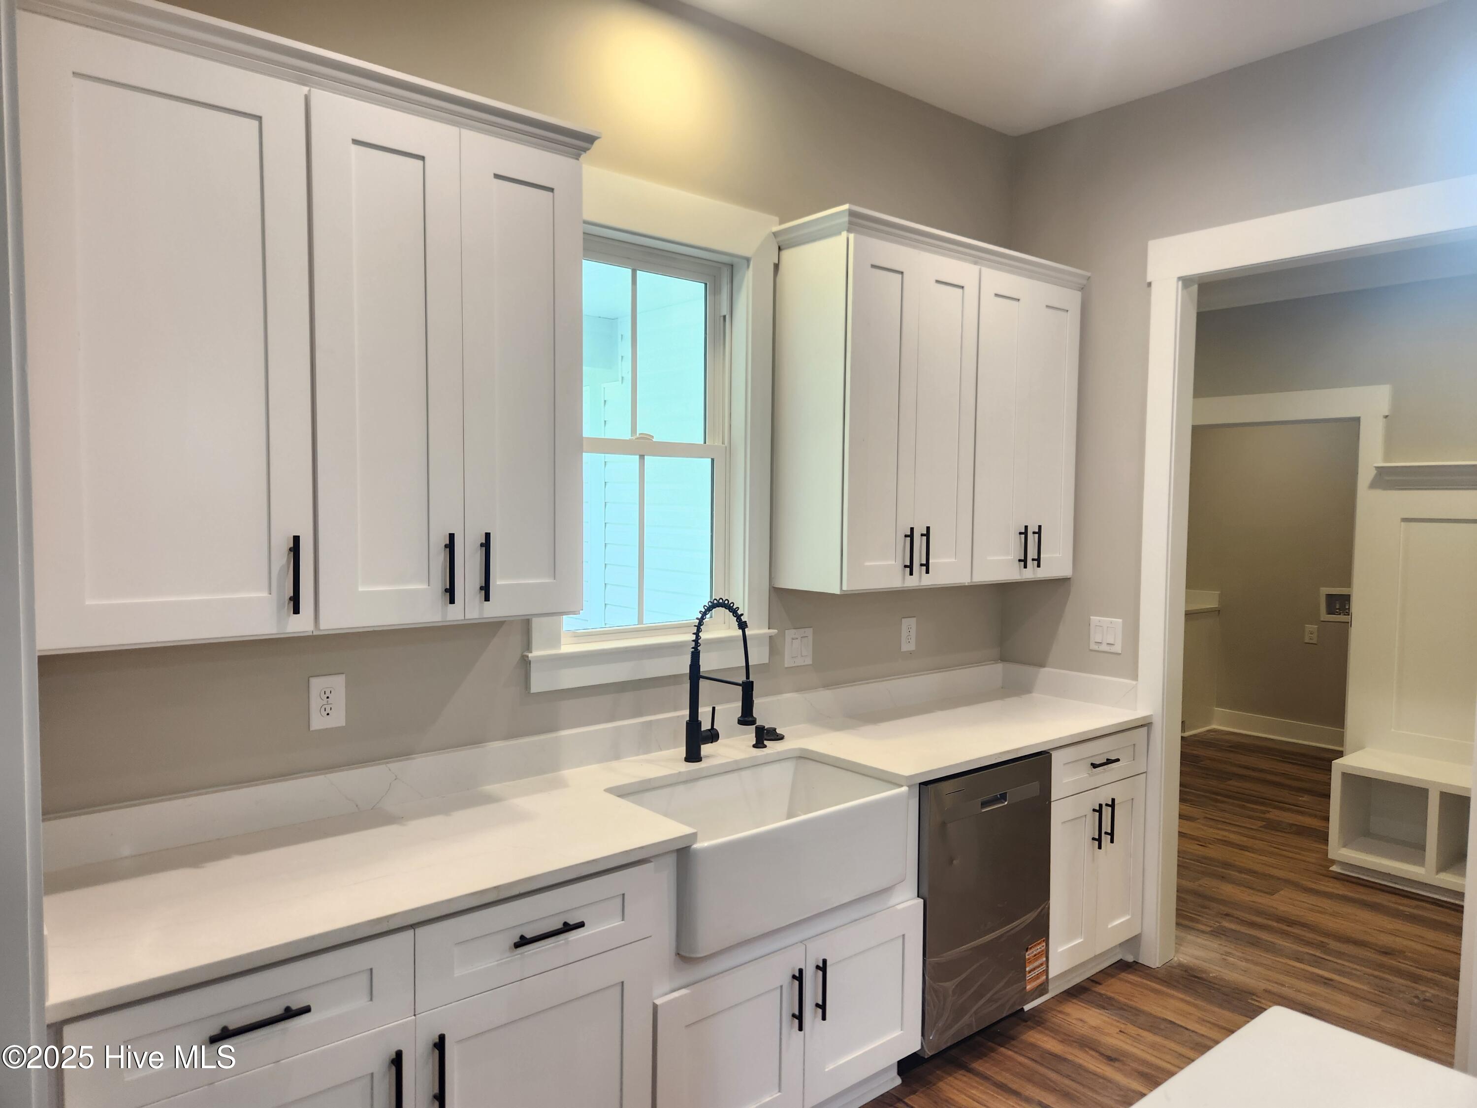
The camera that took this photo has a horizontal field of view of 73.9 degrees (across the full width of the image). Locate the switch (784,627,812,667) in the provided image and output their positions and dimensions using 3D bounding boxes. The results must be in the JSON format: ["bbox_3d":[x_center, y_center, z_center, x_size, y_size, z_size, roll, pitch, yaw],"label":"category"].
[{"bbox_3d":[0.199,0.306,3.201,0.121,0.120,0.009,-2,4,-40],"label":"switch"}]

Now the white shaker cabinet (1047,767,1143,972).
[{"bbox_3d":[1.019,1.052,3.551,0.597,0.575,0.623,-2,4,-40],"label":"white shaker cabinet"}]

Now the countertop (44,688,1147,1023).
[{"bbox_3d":[0.032,0.605,2.682,3.209,0.029,0.643,-2,4,-40],"label":"countertop"}]

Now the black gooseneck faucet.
[{"bbox_3d":[-0.034,0.355,2.719,0.116,0.464,0.265,-2,4,-44],"label":"black gooseneck faucet"}]

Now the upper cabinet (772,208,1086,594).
[{"bbox_3d":[0.676,-0.453,3.334,1.273,1.105,0.355,-2,4,-40],"label":"upper cabinet"}]

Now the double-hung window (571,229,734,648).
[{"bbox_3d":[-0.305,-0.326,2.917,0.666,1.147,0.095,-2,4,-40],"label":"double-hung window"}]

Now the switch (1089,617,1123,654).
[{"bbox_3d":[1.338,0.296,3.571,0.009,0.120,0.121,-2,4,-40],"label":"switch"}]

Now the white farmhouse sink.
[{"bbox_3d":[0.009,0.749,2.531,0.762,0.252,0.453,-2,4,-40],"label":"white farmhouse sink"}]

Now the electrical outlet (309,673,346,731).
[{"bbox_3d":[-0.946,0.341,2.260,0.080,0.124,0.007,-2,4,-40],"label":"electrical outlet"}]

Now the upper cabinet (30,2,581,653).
[{"bbox_3d":[-0.855,-0.402,2.065,1.109,1.104,0.355,-2,4,-40],"label":"upper cabinet"}]

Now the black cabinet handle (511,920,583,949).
[{"bbox_3d":[-0.372,0.740,1.915,0.154,0.012,0.035,-2,4,-40],"label":"black cabinet handle"}]

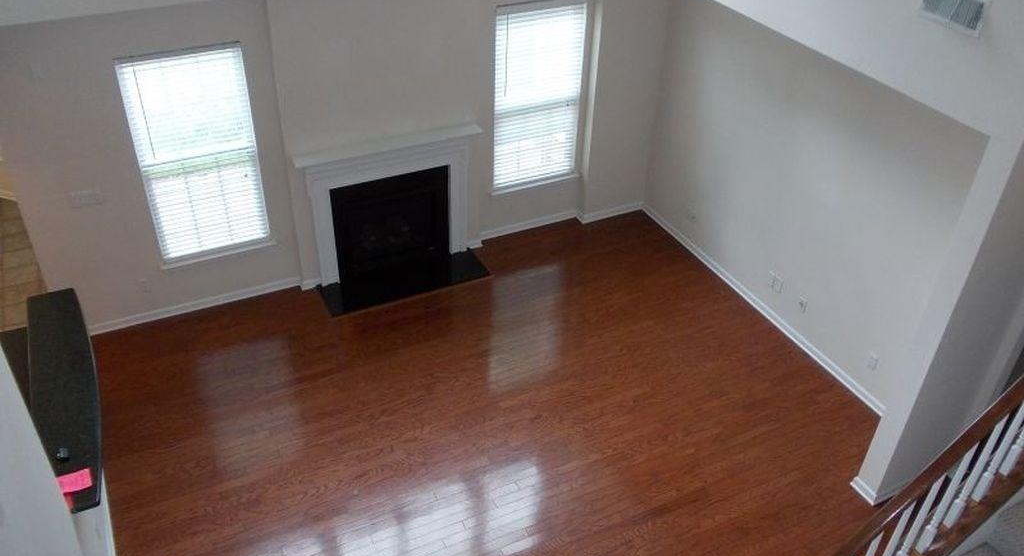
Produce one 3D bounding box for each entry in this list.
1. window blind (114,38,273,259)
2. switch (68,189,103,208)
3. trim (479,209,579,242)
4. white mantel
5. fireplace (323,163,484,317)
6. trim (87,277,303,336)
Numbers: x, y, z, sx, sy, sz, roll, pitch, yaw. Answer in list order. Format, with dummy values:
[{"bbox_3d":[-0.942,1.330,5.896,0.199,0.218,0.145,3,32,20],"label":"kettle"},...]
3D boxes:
[{"bbox_3d":[-2.527,-0.984,6.724,0.907,1.735,0.051,-15,39,-21],"label":"window blind"},{"bbox_3d":[-3.329,-0.614,6.485,0.218,0.121,0.012,-15,39,-21],"label":"switch"},{"bbox_3d":[0.185,-0.535,8.607,1.116,0.084,0.018,-15,39,-21],"label":"trim"},{"bbox_3d":[-1.076,-0.601,7.554,1.660,1.376,0.205,-15,39,-21],"label":"white mantel"},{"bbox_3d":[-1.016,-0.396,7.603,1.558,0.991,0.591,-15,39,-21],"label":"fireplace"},{"bbox_3d":[-2.808,0.251,7.424,1.818,0.084,0.018,-15,39,-21],"label":"trim"}]

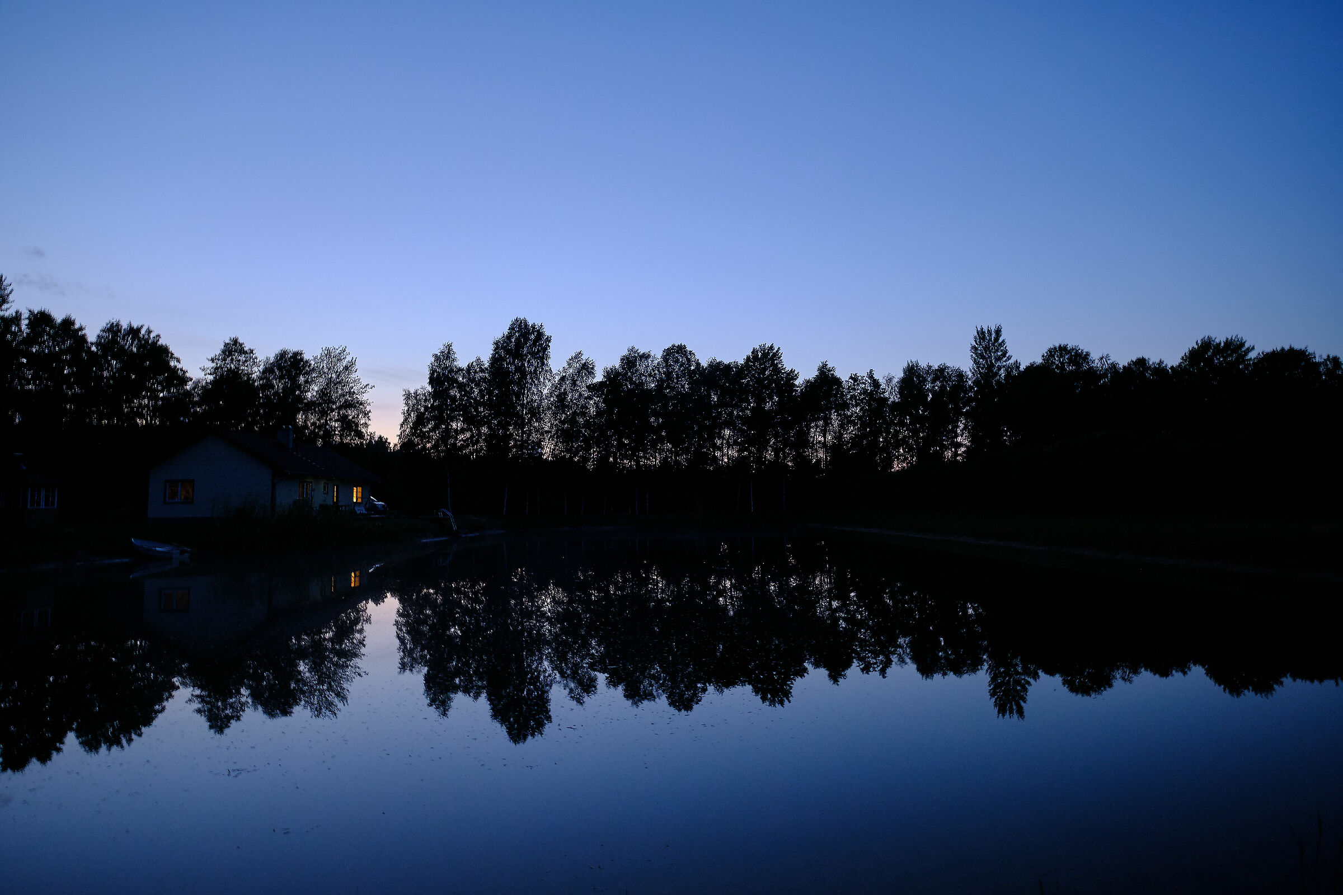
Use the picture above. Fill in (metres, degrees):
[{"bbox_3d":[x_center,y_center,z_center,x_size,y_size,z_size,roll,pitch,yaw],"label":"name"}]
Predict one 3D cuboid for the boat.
[{"bbox_3d":[-22.985,4.531,31.732,3.000,0.620,1.200,5,-3,17],"label":"boat"}]

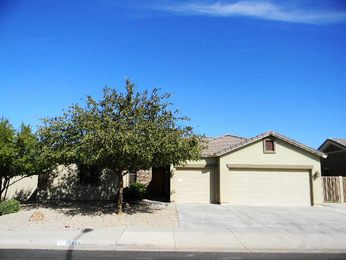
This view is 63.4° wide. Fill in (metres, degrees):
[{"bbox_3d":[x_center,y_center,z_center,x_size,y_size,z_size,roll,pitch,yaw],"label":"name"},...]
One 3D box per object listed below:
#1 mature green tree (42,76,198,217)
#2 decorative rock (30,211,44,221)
[{"bbox_3d":[-2.565,0.694,13.688,8.130,6.590,6.800,1,-8,0],"label":"mature green tree"},{"bbox_3d":[-5.617,3.534,11.631,0.480,0.340,0.400,1,-8,0],"label":"decorative rock"}]

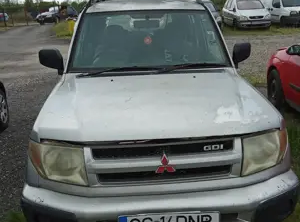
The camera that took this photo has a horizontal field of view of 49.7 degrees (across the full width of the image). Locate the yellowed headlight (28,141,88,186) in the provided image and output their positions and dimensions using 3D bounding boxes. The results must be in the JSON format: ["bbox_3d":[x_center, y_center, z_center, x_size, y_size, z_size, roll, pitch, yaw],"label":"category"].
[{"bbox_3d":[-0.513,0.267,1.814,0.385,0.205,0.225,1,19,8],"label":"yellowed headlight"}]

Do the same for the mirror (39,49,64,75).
[{"bbox_3d":[-0.803,-0.415,2.738,0.195,0.205,0.130,-2,19,-3],"label":"mirror"}]

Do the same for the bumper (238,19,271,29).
[{"bbox_3d":[5.167,-4.287,15.902,1.720,0.420,0.450,-1,19,1],"label":"bumper"}]

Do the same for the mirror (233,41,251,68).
[{"bbox_3d":[0.788,-0.481,2.832,0.195,0.205,0.130,-2,19,-3],"label":"mirror"}]

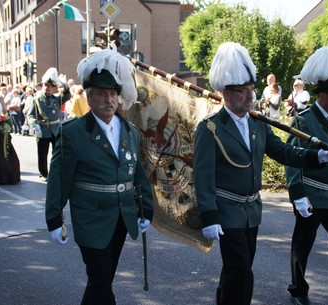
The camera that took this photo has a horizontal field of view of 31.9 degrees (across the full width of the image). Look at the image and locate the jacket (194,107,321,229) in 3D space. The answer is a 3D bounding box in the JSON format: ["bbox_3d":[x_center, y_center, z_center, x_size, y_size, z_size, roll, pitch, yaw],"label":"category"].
[{"bbox_3d":[0.512,0.077,3.380,0.560,0.740,0.620,-4,8,-34],"label":"jacket"}]

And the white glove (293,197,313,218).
[{"bbox_3d":[1.045,0.412,4.300,0.120,0.160,0.110,6,9,40],"label":"white glove"}]

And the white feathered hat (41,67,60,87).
[{"bbox_3d":[-1.978,-1.331,10.050,0.310,0.340,0.360,-3,7,-20],"label":"white feathered hat"}]

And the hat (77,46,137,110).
[{"bbox_3d":[-0.330,-0.428,3.320,0.320,0.360,0.320,-5,8,-36],"label":"hat"}]

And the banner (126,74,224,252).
[{"bbox_3d":[0.063,0.044,4.250,0.870,1.300,0.170,5,8,35],"label":"banner"}]

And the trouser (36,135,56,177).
[{"bbox_3d":[-2.081,0.036,10.270,0.420,0.880,0.320,-2,7,-18],"label":"trouser"}]

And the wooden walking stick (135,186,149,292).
[{"bbox_3d":[-0.137,0.557,3.700,0.035,0.710,0.035,-9,14,-24],"label":"wooden walking stick"}]

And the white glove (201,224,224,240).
[{"bbox_3d":[0.290,0.468,3.360,0.125,0.105,0.095,6,9,44],"label":"white glove"}]

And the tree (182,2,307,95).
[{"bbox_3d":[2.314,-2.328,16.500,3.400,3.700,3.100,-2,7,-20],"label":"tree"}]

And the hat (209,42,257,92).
[{"bbox_3d":[0.466,-0.570,3.850,0.340,0.325,0.300,4,8,33],"label":"hat"}]

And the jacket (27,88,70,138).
[{"bbox_3d":[-2.052,-0.693,10.200,0.720,0.870,0.400,-2,7,-16],"label":"jacket"}]

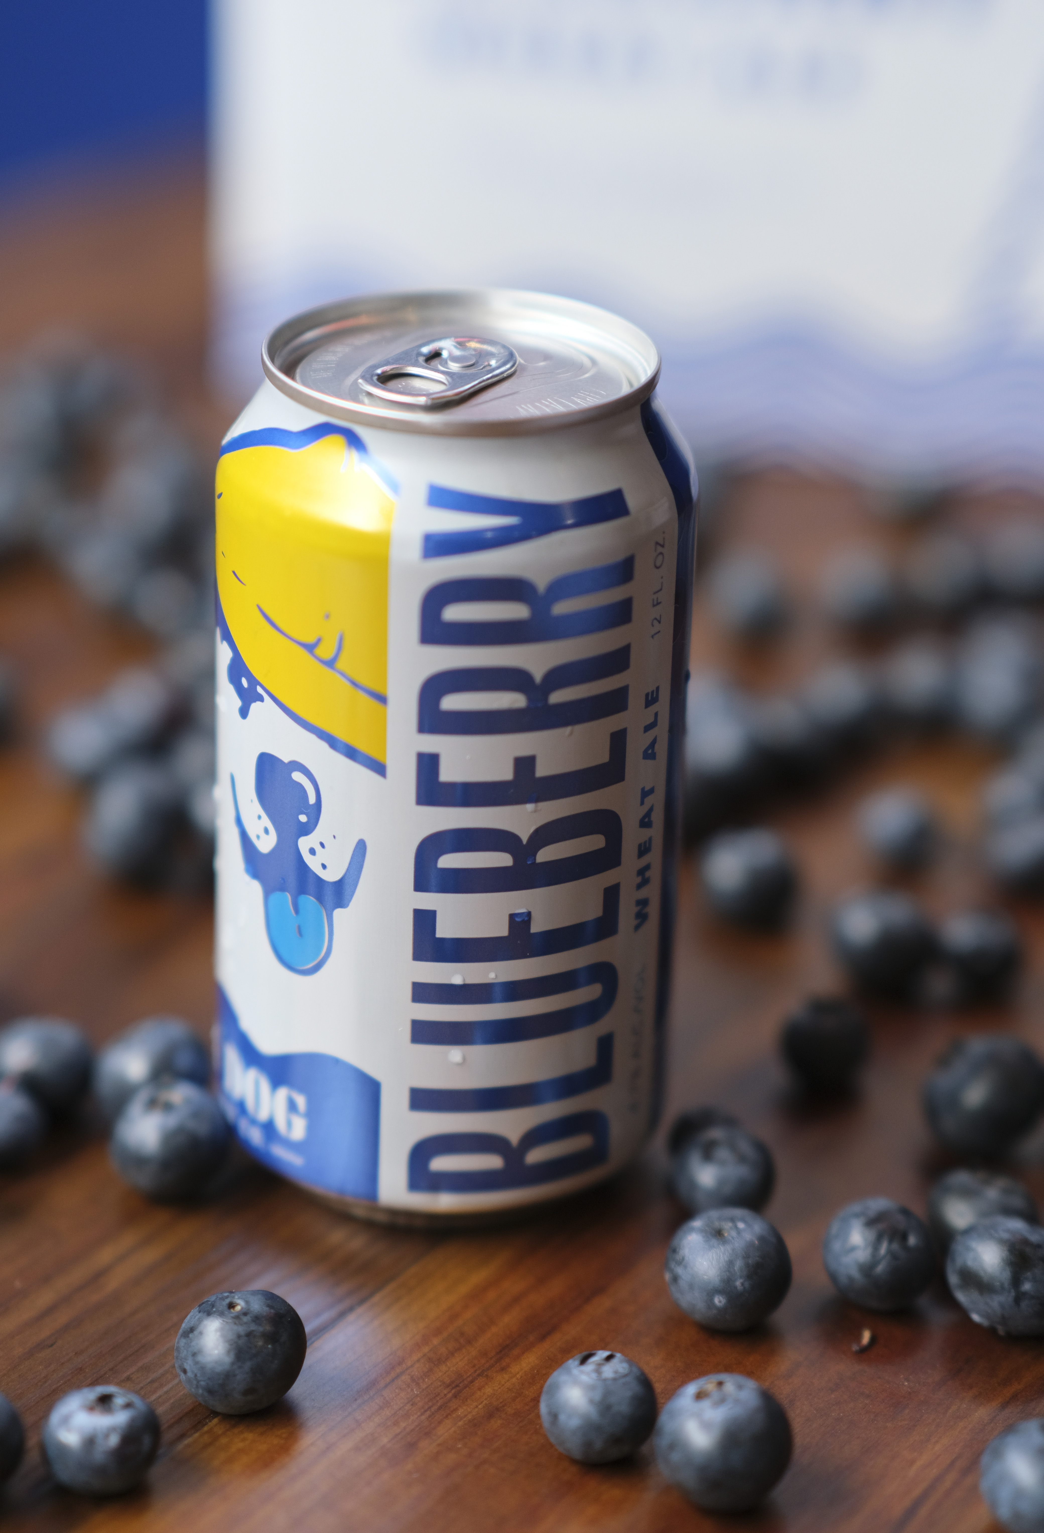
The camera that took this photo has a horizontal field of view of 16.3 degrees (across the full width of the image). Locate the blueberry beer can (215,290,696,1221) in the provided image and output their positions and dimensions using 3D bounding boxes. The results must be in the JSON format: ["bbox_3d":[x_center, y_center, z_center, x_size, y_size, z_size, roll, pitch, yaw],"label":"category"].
[{"bbox_3d":[-0.010,0.000,0.517,0.066,0.123,0.066,2,25,-1],"label":"blueberry beer can"}]

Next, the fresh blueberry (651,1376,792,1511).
[{"bbox_3d":[0.025,0.085,0.461,0.017,0.017,0.017,2,25,-1],"label":"fresh blueberry"}]

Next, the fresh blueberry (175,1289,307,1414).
[{"bbox_3d":[-0.036,0.076,0.474,0.017,0.016,0.017,3,24,0],"label":"fresh blueberry"}]

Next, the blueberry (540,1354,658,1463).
[{"bbox_3d":[0.010,0.082,0.470,0.015,0.014,0.015,2,25,-1],"label":"blueberry"}]

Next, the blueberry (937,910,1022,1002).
[{"bbox_3d":[0.074,0.031,0.592,0.013,0.012,0.013,3,24,0],"label":"blueberry"}]

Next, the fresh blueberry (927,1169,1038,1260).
[{"bbox_3d":[0.065,0.064,0.515,0.015,0.014,0.015,3,24,0],"label":"fresh blueberry"}]

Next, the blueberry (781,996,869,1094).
[{"bbox_3d":[0.047,0.043,0.563,0.013,0.012,0.013,3,24,0],"label":"blueberry"}]

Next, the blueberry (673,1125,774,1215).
[{"bbox_3d":[0.029,0.058,0.524,0.014,0.013,0.014,3,24,0],"label":"blueberry"}]

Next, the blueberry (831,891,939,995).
[{"bbox_3d":[0.058,0.029,0.588,0.016,0.015,0.016,2,25,-1],"label":"blueberry"}]

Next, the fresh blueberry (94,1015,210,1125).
[{"bbox_3d":[-0.055,0.045,0.543,0.017,0.015,0.017,3,24,0],"label":"fresh blueberry"}]

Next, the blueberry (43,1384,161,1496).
[{"bbox_3d":[-0.053,0.085,0.460,0.014,0.013,0.014,2,25,-1],"label":"blueberry"}]

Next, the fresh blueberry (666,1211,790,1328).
[{"bbox_3d":[0.028,0.069,0.498,0.017,0.016,0.017,2,25,-1],"label":"fresh blueberry"}]

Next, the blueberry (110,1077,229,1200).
[{"bbox_3d":[-0.051,0.053,0.524,0.017,0.016,0.017,2,25,-1],"label":"blueberry"}]

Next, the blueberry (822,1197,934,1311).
[{"bbox_3d":[0.049,0.067,0.504,0.015,0.014,0.015,3,24,0],"label":"blueberry"}]

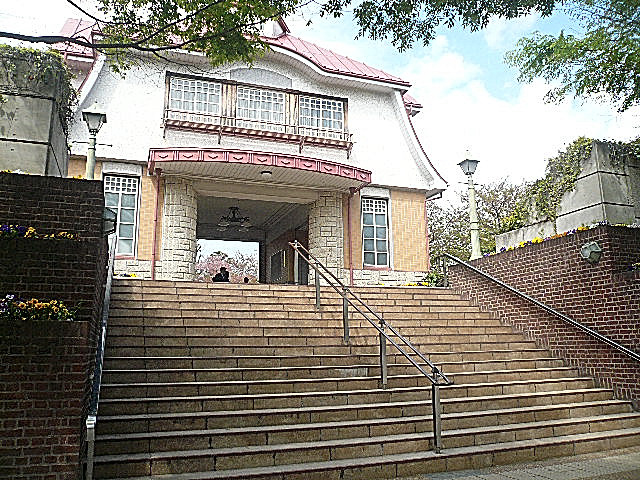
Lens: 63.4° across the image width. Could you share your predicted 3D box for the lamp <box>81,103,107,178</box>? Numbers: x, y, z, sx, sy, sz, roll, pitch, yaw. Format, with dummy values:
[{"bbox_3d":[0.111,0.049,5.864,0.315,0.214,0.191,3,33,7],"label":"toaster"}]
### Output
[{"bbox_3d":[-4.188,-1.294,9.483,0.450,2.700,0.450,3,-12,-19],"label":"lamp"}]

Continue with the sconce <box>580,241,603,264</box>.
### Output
[{"bbox_3d":[4.216,0.196,8.048,0.170,0.330,0.300,3,-12,-19],"label":"sconce"}]

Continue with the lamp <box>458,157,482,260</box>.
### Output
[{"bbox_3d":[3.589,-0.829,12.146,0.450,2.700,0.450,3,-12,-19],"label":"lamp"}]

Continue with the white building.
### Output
[{"bbox_3d":[-2.586,-2.431,17.516,12.200,9.500,8.600,3,-12,-19],"label":"white building"}]

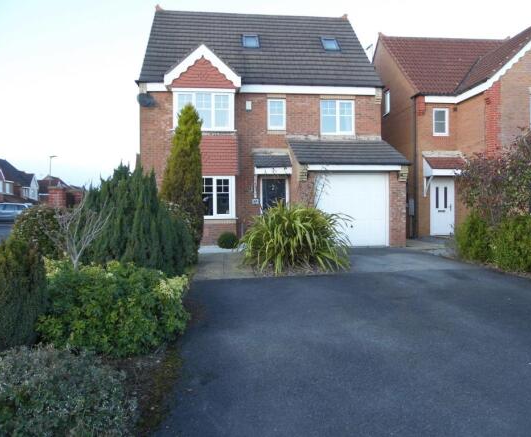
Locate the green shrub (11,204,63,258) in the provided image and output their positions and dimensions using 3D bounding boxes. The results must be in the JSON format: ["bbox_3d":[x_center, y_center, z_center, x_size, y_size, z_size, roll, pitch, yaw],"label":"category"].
[{"bbox_3d":[-4.489,0.407,8.400,1.150,1.332,1.100,0,1,-6],"label":"green shrub"}]

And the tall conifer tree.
[{"bbox_3d":[-2.090,-0.955,10.600,1.100,3.806,1.100,0,1,-6],"label":"tall conifer tree"}]

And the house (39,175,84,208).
[{"bbox_3d":[-39.734,-4.213,82.000,10.000,8.519,9.000,-1,1,-14],"label":"house"}]

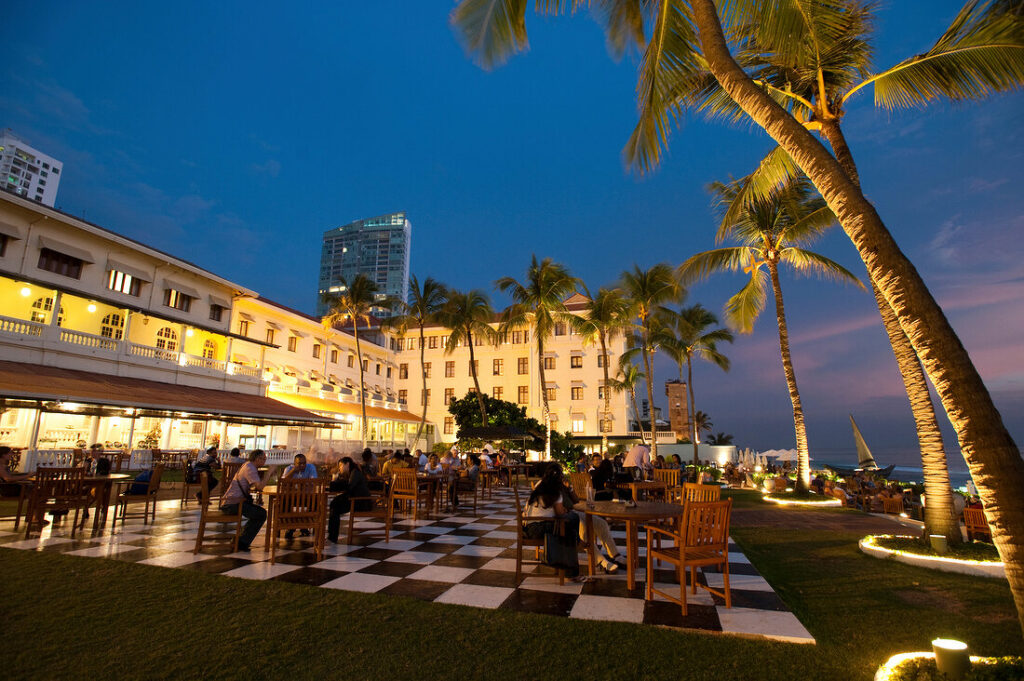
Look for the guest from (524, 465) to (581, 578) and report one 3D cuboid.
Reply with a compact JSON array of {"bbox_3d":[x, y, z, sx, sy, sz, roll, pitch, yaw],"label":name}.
[{"bbox_3d":[0.460,1.913,5.109,0.720,1.190,0.500,0,-13,6],"label":"guest"}]

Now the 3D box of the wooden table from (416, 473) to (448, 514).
[{"bbox_3d":[-1.730,3.228,10.233,0.850,0.727,0.850,-3,-13,17],"label":"wooden table"}]

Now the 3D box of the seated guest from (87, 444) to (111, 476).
[{"bbox_3d":[-7.616,2.548,8.786,0.520,1.270,0.750,7,-14,-29],"label":"seated guest"}]

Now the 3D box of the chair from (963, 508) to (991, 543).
[{"bbox_3d":[10.984,4.400,11.272,0.570,0.930,0.560,13,-17,-43],"label":"chair"}]

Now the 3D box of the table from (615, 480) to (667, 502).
[{"bbox_3d":[2.438,3.066,9.236,0.780,0.727,0.780,5,-13,-17],"label":"table"}]

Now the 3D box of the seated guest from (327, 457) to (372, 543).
[{"bbox_3d":[-2.300,2.256,6.907,0.740,1.180,0.480,6,-13,-23],"label":"seated guest"}]

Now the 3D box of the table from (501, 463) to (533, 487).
[{"bbox_3d":[0.142,4.767,17.102,1.200,0.740,1.200,0,-12,0],"label":"table"}]

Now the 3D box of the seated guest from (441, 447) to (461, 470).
[{"bbox_3d":[-1.344,3.074,10.788,0.520,1.280,0.800,7,-14,-26],"label":"seated guest"}]

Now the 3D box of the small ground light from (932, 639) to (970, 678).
[{"bbox_3d":[2.424,1.765,2.671,0.140,0.210,0.140,1,-12,0],"label":"small ground light"}]

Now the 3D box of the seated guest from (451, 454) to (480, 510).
[{"bbox_3d":[-0.959,2.946,9.947,0.760,1.180,0.500,-4,-13,22],"label":"seated guest"}]

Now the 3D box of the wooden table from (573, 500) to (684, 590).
[{"bbox_3d":[1.298,2.152,5.121,1.290,0.740,1.290,1,-12,0],"label":"wooden table"}]

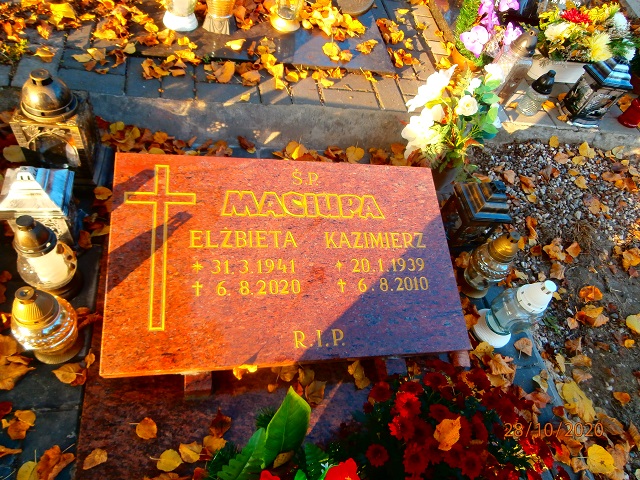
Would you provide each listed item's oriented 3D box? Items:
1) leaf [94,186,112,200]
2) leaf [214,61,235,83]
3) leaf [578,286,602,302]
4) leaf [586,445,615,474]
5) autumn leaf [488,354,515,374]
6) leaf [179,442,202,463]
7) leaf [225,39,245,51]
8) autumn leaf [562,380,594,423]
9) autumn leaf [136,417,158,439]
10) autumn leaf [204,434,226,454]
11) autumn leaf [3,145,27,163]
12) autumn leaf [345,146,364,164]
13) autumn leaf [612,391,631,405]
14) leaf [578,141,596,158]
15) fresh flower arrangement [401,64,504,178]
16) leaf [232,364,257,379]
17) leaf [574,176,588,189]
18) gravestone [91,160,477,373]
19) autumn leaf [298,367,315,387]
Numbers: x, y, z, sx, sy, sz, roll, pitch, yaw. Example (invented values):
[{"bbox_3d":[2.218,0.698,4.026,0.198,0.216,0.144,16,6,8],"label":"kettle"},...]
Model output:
[{"bbox_3d":[-0.553,-0.118,1.127,0.042,0.010,0.037,40,53,14],"label":"leaf"},{"bbox_3d":[-0.304,-0.536,1.412,0.052,0.015,0.076,26,77,-8],"label":"leaf"},{"bbox_3d":[0.827,0.165,1.356,0.083,0.016,0.052,-4,55,-20],"label":"leaf"},{"bbox_3d":[0.655,0.512,1.036,0.057,0.012,0.061,12,57,8],"label":"leaf"},{"bbox_3d":[0.455,0.314,1.119,0.062,0.020,0.050,30,63,15],"label":"autumn leaf"},{"bbox_3d":[-0.250,0.411,0.858,0.045,0.012,0.032,22,53,2],"label":"leaf"},{"bbox_3d":[-0.284,-0.650,1.476,0.069,0.020,0.038,-21,77,-19],"label":"leaf"},{"bbox_3d":[0.655,0.409,1.125,0.071,0.014,0.097,-27,65,-32],"label":"autumn leaf"},{"bbox_3d":[-0.338,0.367,0.868,0.040,0.010,0.038,12,54,-7],"label":"autumn leaf"},{"bbox_3d":[-0.199,0.385,0.835,0.043,0.012,0.025,10,52,-10],"label":"autumn leaf"},{"bbox_3d":[-0.772,-0.216,1.127,0.042,0.011,0.074,-29,66,-32],"label":"autumn leaf"},{"bbox_3d":[0.112,-0.274,1.436,0.058,0.012,0.060,4,82,-2],"label":"autumn leaf"},{"bbox_3d":[0.801,0.417,1.173,0.045,0.010,0.030,-4,55,-20],"label":"autumn leaf"},{"bbox_3d":[1.060,-0.348,1.756,0.063,0.016,0.096,43,54,16],"label":"leaf"},{"bbox_3d":[0.384,-0.337,1.294,0.240,0.300,0.210,-1,55,-15],"label":"fresh flower arrangement"},{"bbox_3d":[-0.145,0.252,0.850,0.043,0.015,0.021,-10,65,-17],"label":"leaf"},{"bbox_3d":[0.966,-0.212,1.643,0.049,0.009,0.066,13,51,-8],"label":"leaf"},{"bbox_3d":[-0.056,0.036,0.976,0.740,0.045,0.453,0,69,-15],"label":"gravestone"},{"bbox_3d":[-0.028,0.290,0.946,0.035,0.013,0.040,-9,57,-23],"label":"autumn leaf"}]

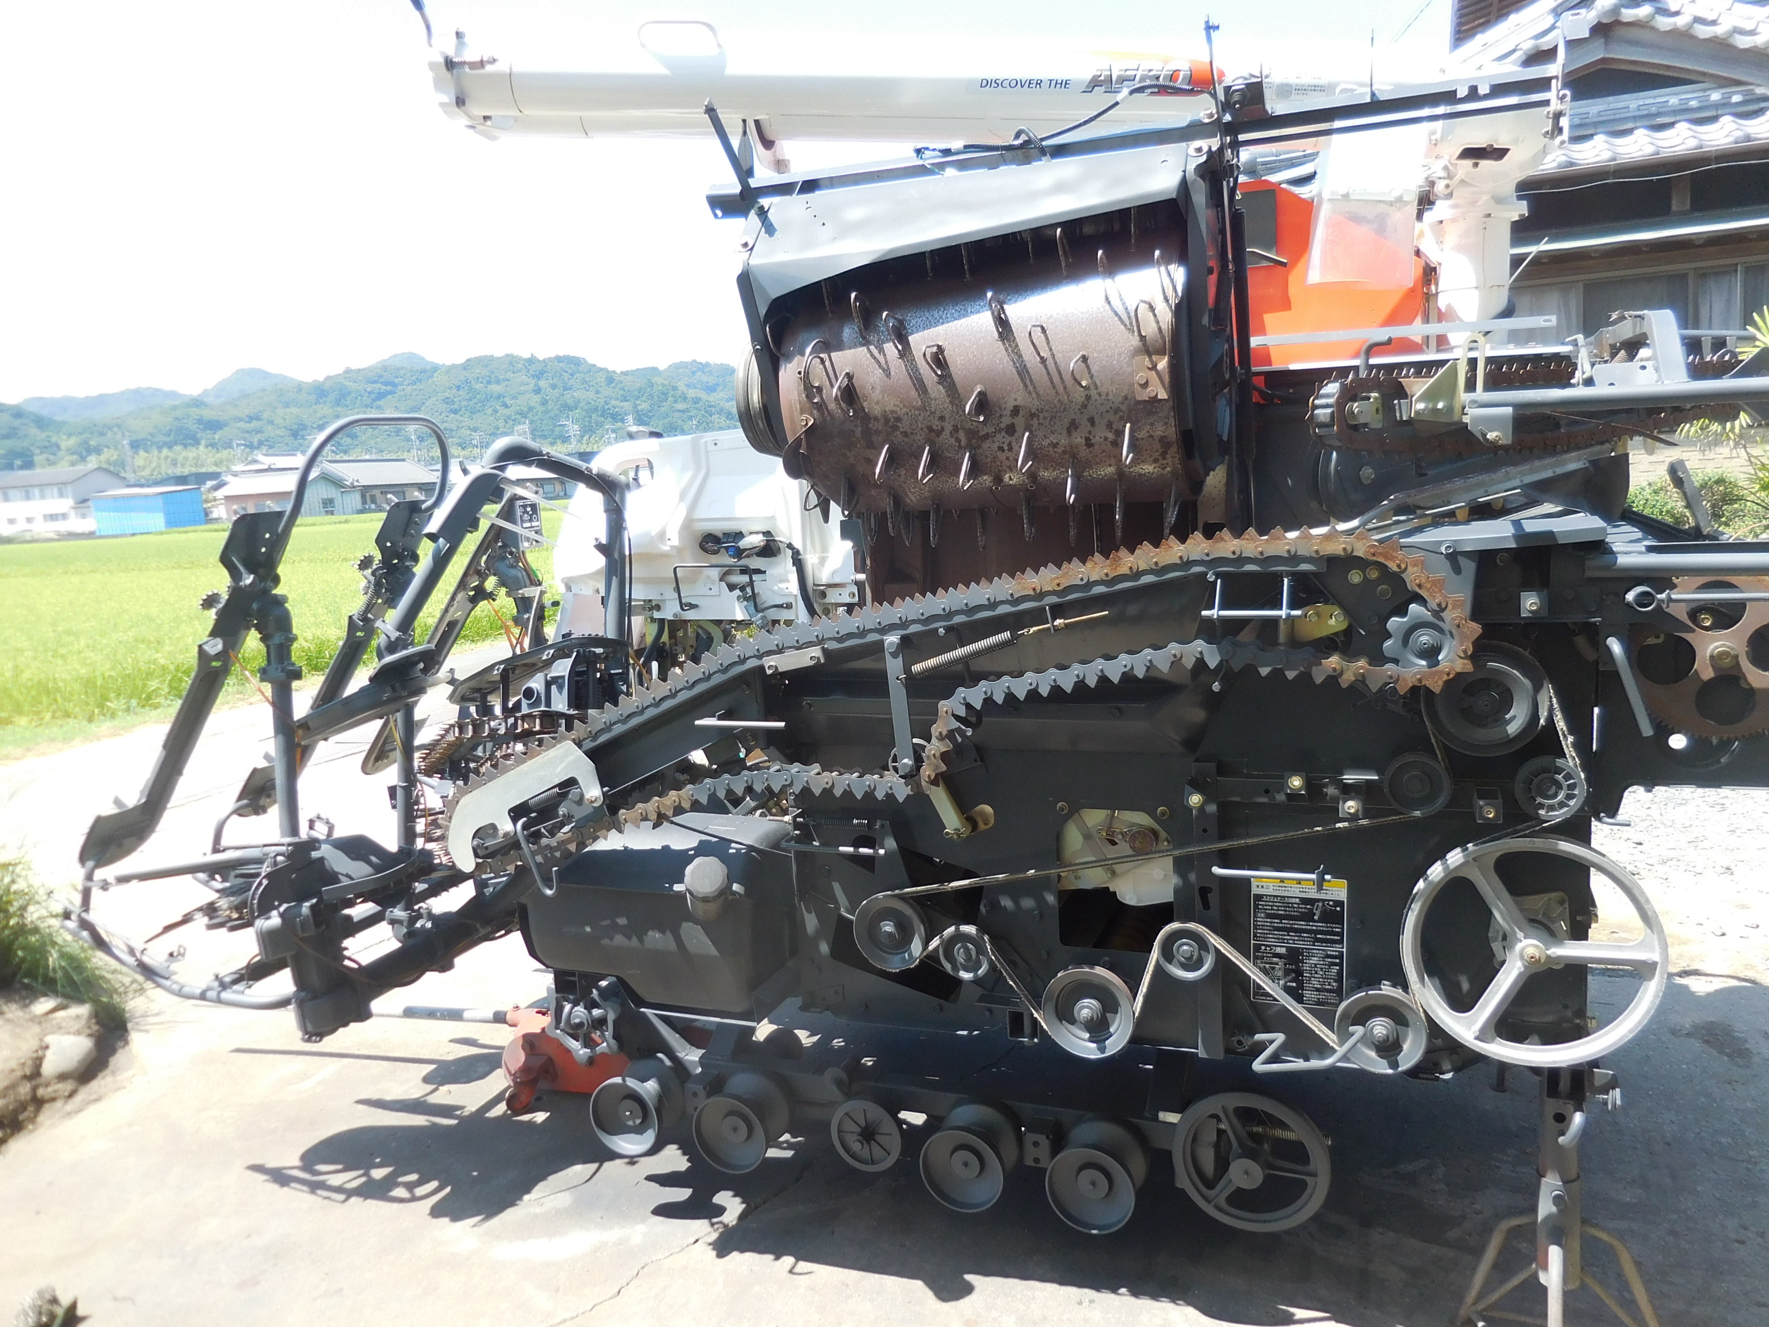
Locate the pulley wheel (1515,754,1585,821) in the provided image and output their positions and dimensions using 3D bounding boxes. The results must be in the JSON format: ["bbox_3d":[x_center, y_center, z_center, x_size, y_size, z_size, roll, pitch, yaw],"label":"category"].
[{"bbox_3d":[0.968,0.181,1.862,0.092,0.092,0.035,0,8,21],"label":"pulley wheel"}]

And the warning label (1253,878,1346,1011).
[{"bbox_3d":[0.682,0.461,2.108,0.147,0.216,0.004,0,8,21],"label":"warning label"}]

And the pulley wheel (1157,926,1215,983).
[{"bbox_3d":[0.493,0.475,2.092,0.087,0.087,0.035,0,8,21],"label":"pulley wheel"}]

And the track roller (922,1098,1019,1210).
[{"bbox_3d":[0.172,0.983,2.547,0.169,0.169,0.122,0,8,21],"label":"track roller"}]

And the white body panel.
[{"bbox_3d":[-0.448,-0.332,3.303,0.840,0.540,0.320,0,8,21],"label":"white body panel"}]

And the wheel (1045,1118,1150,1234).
[{"bbox_3d":[0.408,0.983,2.455,0.169,0.169,0.122,0,8,21],"label":"wheel"}]

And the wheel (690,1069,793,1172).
[{"bbox_3d":[-0.302,0.981,2.732,0.169,0.169,0.122,0,8,21],"label":"wheel"}]

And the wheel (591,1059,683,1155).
[{"bbox_3d":[-0.542,0.974,2.823,0.174,0.174,0.118,0,8,21],"label":"wheel"}]

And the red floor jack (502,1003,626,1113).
[{"bbox_3d":[-0.593,0.951,3.144,0.620,0.240,0.280,-1,9,15],"label":"red floor jack"}]

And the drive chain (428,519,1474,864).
[{"bbox_3d":[-0.028,0.098,2.190,1.885,0.610,0.050,0,8,21],"label":"drive chain"}]

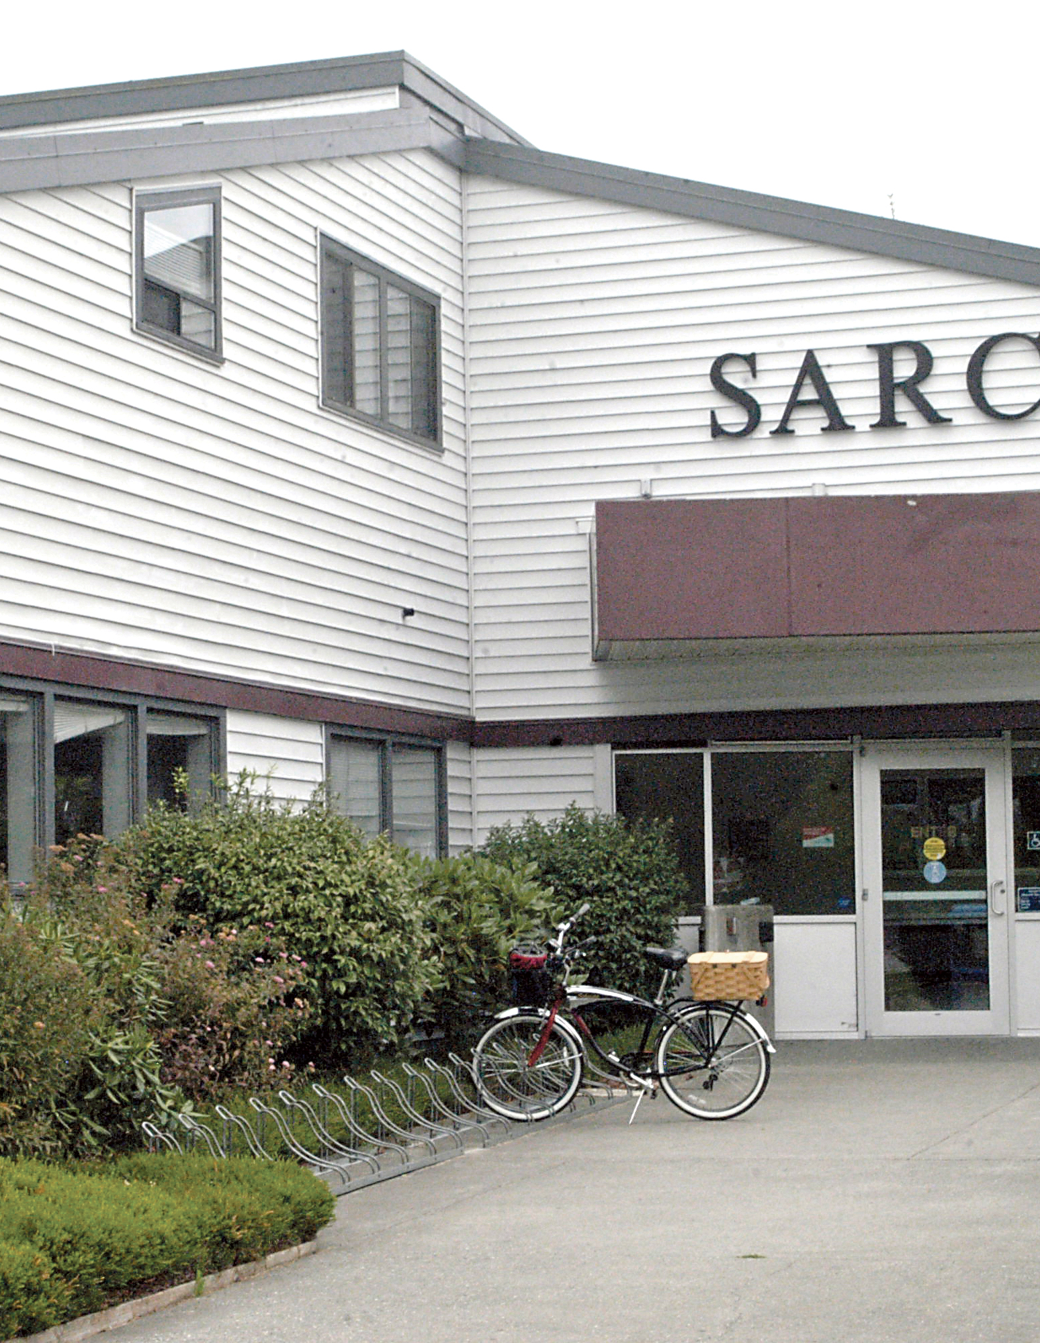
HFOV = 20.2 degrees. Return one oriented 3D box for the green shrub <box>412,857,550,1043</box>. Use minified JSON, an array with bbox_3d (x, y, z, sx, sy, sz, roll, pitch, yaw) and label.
[{"bbox_3d":[-0.276,1.944,19.200,1.200,1.450,1.150,-1,-5,0],"label":"green shrub"}]

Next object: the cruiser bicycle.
[{"bbox_3d":[0.596,1.961,16.784,1.850,1.270,0.660,-2,-5,17],"label":"cruiser bicycle"}]

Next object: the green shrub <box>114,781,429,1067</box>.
[{"bbox_3d":[-1.407,1.505,16.500,2.100,1.753,1.500,-2,-5,19],"label":"green shrub"}]

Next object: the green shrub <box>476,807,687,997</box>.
[{"bbox_3d":[0.427,1.809,20.500,1.400,1.681,1.400,-1,-5,0],"label":"green shrub"}]

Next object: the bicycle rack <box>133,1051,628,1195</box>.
[{"bbox_3d":[-0.489,2.413,16.156,0.600,0.430,6.330,-2,-3,18],"label":"bicycle rack"}]

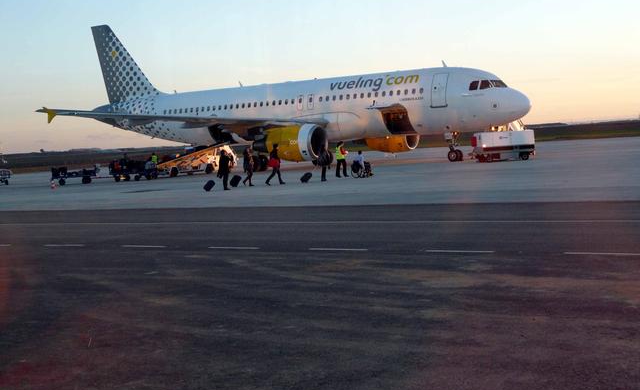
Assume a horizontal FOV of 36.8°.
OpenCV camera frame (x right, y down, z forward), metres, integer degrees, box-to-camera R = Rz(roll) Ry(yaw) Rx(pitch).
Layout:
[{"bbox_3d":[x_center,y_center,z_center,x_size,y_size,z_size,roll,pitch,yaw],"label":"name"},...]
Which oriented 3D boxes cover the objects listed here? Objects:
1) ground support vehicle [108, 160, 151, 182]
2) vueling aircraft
[{"bbox_3d":[-11.680,-1.577,58.920,2.500,1.380,1.450,-4,4,-17],"label":"ground support vehicle"},{"bbox_3d":[-3.098,-7.742,66.771,37.570,11.760,34.100,-1,4,35],"label":"vueling aircraft"}]

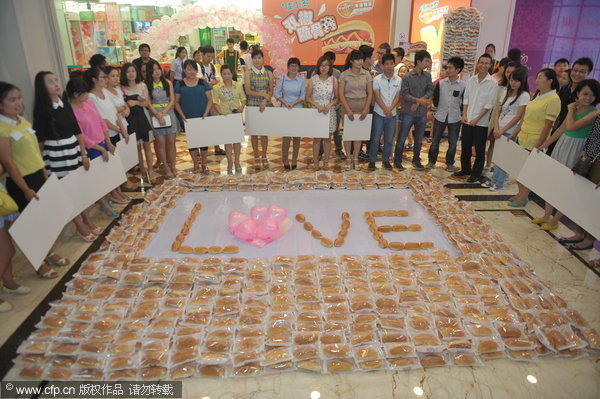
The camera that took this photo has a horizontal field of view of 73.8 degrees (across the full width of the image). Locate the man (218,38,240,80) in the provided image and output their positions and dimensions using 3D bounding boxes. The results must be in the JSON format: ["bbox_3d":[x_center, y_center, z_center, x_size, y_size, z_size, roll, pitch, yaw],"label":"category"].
[{"bbox_3d":[-1.737,-3.166,10.246,0.580,1.770,0.300,-2,23,-4],"label":"man"}]

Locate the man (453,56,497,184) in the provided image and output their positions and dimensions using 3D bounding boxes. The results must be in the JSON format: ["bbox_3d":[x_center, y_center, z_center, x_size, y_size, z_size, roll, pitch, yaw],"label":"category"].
[{"bbox_3d":[2.522,-1.120,5.607,0.490,1.740,0.340,16,28,33],"label":"man"}]

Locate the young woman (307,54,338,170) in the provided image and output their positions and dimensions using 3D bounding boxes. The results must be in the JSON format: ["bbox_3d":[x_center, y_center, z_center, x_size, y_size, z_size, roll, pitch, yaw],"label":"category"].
[{"bbox_3d":[0.336,-1.249,5.937,0.460,1.650,0.340,1,23,2],"label":"young woman"}]

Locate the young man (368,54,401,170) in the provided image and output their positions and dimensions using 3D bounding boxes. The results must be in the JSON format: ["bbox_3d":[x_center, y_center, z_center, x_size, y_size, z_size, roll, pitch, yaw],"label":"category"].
[{"bbox_3d":[1.294,-1.306,6.056,0.450,1.710,0.310,2,23,4],"label":"young man"}]

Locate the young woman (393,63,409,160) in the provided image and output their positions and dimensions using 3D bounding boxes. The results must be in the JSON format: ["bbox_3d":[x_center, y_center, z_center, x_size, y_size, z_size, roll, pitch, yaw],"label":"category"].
[{"bbox_3d":[1.626,-1.375,6.403,0.450,1.496,0.300,4,23,11],"label":"young woman"}]

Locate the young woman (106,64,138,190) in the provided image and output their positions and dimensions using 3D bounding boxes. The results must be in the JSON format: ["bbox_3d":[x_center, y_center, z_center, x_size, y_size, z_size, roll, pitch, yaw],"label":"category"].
[{"bbox_3d":[-2.284,-0.883,5.125,0.380,1.600,0.450,15,27,32],"label":"young woman"}]

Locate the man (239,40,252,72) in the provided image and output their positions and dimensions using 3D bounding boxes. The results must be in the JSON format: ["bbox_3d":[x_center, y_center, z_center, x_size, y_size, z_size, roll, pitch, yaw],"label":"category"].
[{"bbox_3d":[-1.191,-2.613,8.949,0.460,1.720,0.300,6,24,14],"label":"man"}]

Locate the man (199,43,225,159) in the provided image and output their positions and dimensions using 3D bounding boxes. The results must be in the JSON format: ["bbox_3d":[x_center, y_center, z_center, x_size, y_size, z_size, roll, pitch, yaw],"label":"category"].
[{"bbox_3d":[-1.484,-1.599,6.603,0.500,1.760,0.380,-9,25,-21],"label":"man"}]

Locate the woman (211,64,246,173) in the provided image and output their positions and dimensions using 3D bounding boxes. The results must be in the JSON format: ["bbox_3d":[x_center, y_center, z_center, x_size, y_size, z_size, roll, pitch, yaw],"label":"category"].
[{"bbox_3d":[-1.122,-1.145,5.836,0.520,1.570,0.320,-4,23,-7],"label":"woman"}]

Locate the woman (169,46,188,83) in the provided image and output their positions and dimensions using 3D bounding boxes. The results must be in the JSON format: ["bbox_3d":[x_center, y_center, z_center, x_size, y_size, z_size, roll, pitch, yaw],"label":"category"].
[{"bbox_3d":[-2.402,-2.369,8.524,0.300,1.660,0.450,5,24,14],"label":"woman"}]

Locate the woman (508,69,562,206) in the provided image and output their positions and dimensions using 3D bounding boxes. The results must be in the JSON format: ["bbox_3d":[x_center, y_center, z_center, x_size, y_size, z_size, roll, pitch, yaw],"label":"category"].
[{"bbox_3d":[2.766,-0.717,4.751,0.400,1.620,0.500,-7,24,-16],"label":"woman"}]

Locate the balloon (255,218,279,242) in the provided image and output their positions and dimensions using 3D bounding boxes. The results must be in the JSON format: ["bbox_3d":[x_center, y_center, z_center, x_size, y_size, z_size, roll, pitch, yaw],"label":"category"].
[{"bbox_3d":[-0.345,0.319,4.178,0.250,0.180,0.220,-6,24,-14],"label":"balloon"}]

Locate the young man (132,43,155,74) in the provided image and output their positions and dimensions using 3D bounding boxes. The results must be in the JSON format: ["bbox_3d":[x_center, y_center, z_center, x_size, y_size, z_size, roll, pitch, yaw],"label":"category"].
[{"bbox_3d":[-2.784,-1.952,7.431,0.520,1.750,0.320,-7,24,-16],"label":"young man"}]

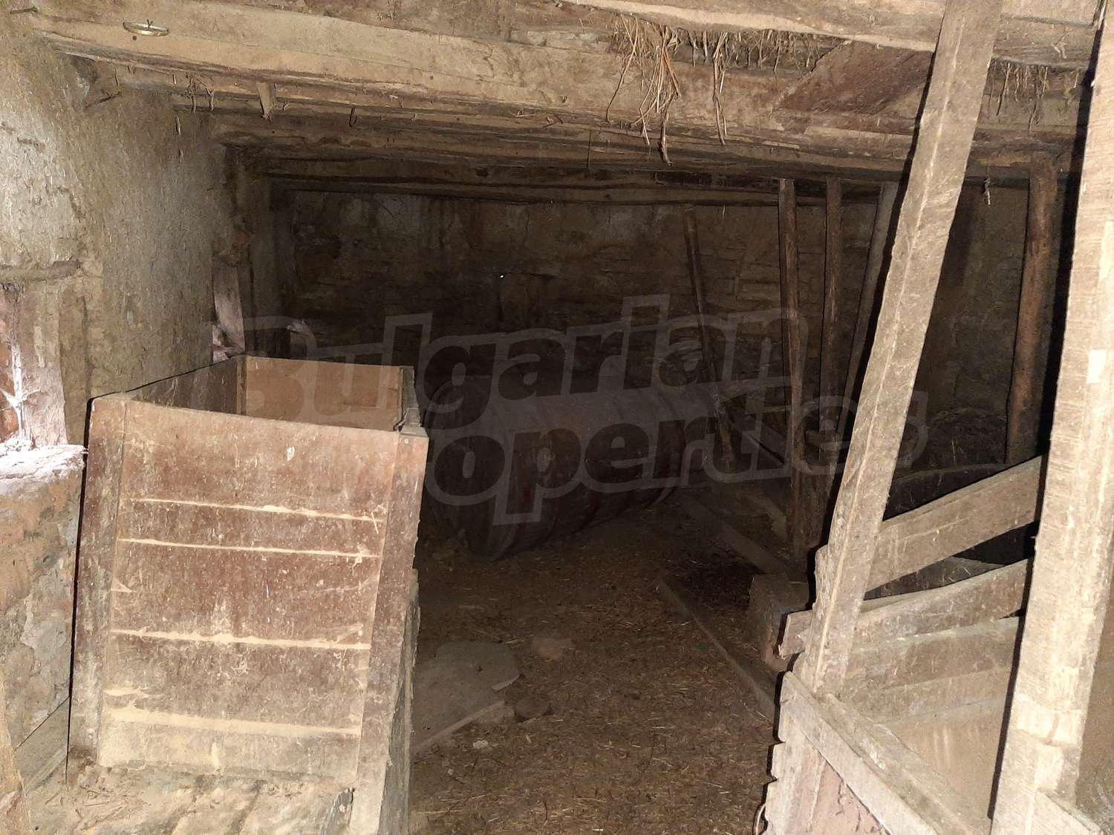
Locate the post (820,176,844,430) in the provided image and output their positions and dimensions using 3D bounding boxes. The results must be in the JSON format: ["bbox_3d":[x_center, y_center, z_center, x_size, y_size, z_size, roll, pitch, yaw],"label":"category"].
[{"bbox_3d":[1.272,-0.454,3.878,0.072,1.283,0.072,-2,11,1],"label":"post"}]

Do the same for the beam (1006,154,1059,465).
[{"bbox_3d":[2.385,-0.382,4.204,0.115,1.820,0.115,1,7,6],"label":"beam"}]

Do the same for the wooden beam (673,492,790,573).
[{"bbox_3d":[1.077,0.736,5.260,0.140,0.070,1.760,1,7,-6],"label":"wooden beam"}]

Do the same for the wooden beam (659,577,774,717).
[{"bbox_3d":[0.664,0.941,3.529,0.080,0.065,1.460,0,7,-9],"label":"wooden beam"}]

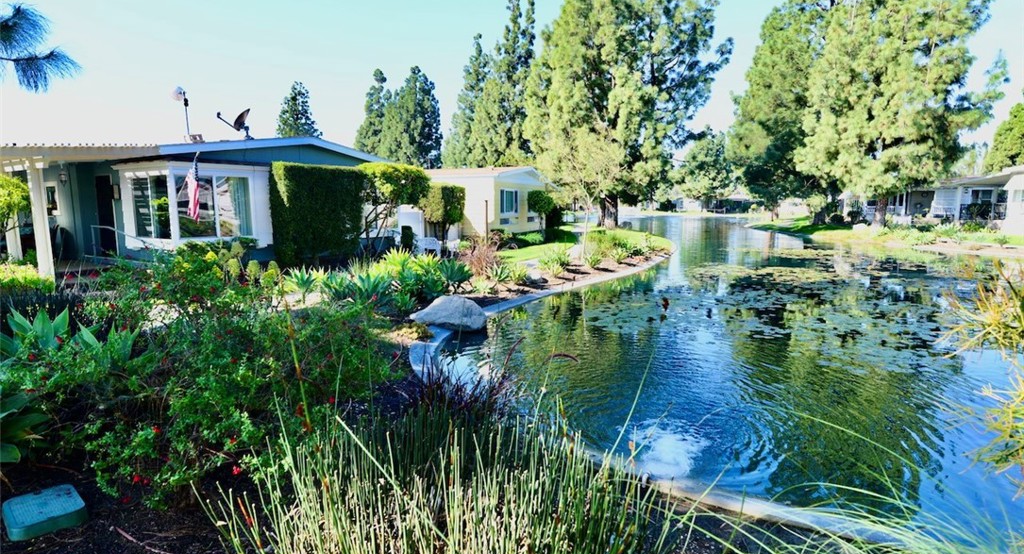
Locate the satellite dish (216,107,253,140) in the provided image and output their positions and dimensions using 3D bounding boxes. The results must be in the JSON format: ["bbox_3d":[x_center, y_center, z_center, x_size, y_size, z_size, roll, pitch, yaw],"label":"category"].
[{"bbox_3d":[-6.266,-3.455,12.842,0.720,0.750,0.620,-1,8,-5],"label":"satellite dish"}]

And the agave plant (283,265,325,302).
[{"bbox_3d":[-3.694,0.137,10.078,0.700,0.640,0.700,0,8,0],"label":"agave plant"}]

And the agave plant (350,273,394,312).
[{"bbox_3d":[-2.350,0.217,9.466,0.720,0.660,0.720,0,8,0],"label":"agave plant"}]

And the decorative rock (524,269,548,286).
[{"bbox_3d":[0.487,0.010,11.313,0.430,0.270,0.380,0,8,0],"label":"decorative rock"}]

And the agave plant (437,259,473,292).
[{"bbox_3d":[-1.013,-0.027,10.197,0.580,0.570,0.570,0,8,0],"label":"agave plant"}]

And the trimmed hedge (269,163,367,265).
[{"bbox_3d":[-4.810,-1.581,14.320,0.550,2.310,2.860,4,9,24],"label":"trimmed hedge"}]

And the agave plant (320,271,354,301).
[{"bbox_3d":[-3.185,0.125,10.369,0.640,0.580,0.640,0,8,0],"label":"agave plant"}]

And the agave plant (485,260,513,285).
[{"bbox_3d":[-0.291,-0.122,12.224,0.580,0.530,0.580,0,8,0],"label":"agave plant"}]

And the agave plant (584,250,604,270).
[{"bbox_3d":[2.135,-0.452,14.681,0.480,0.470,0.480,0,8,0],"label":"agave plant"}]

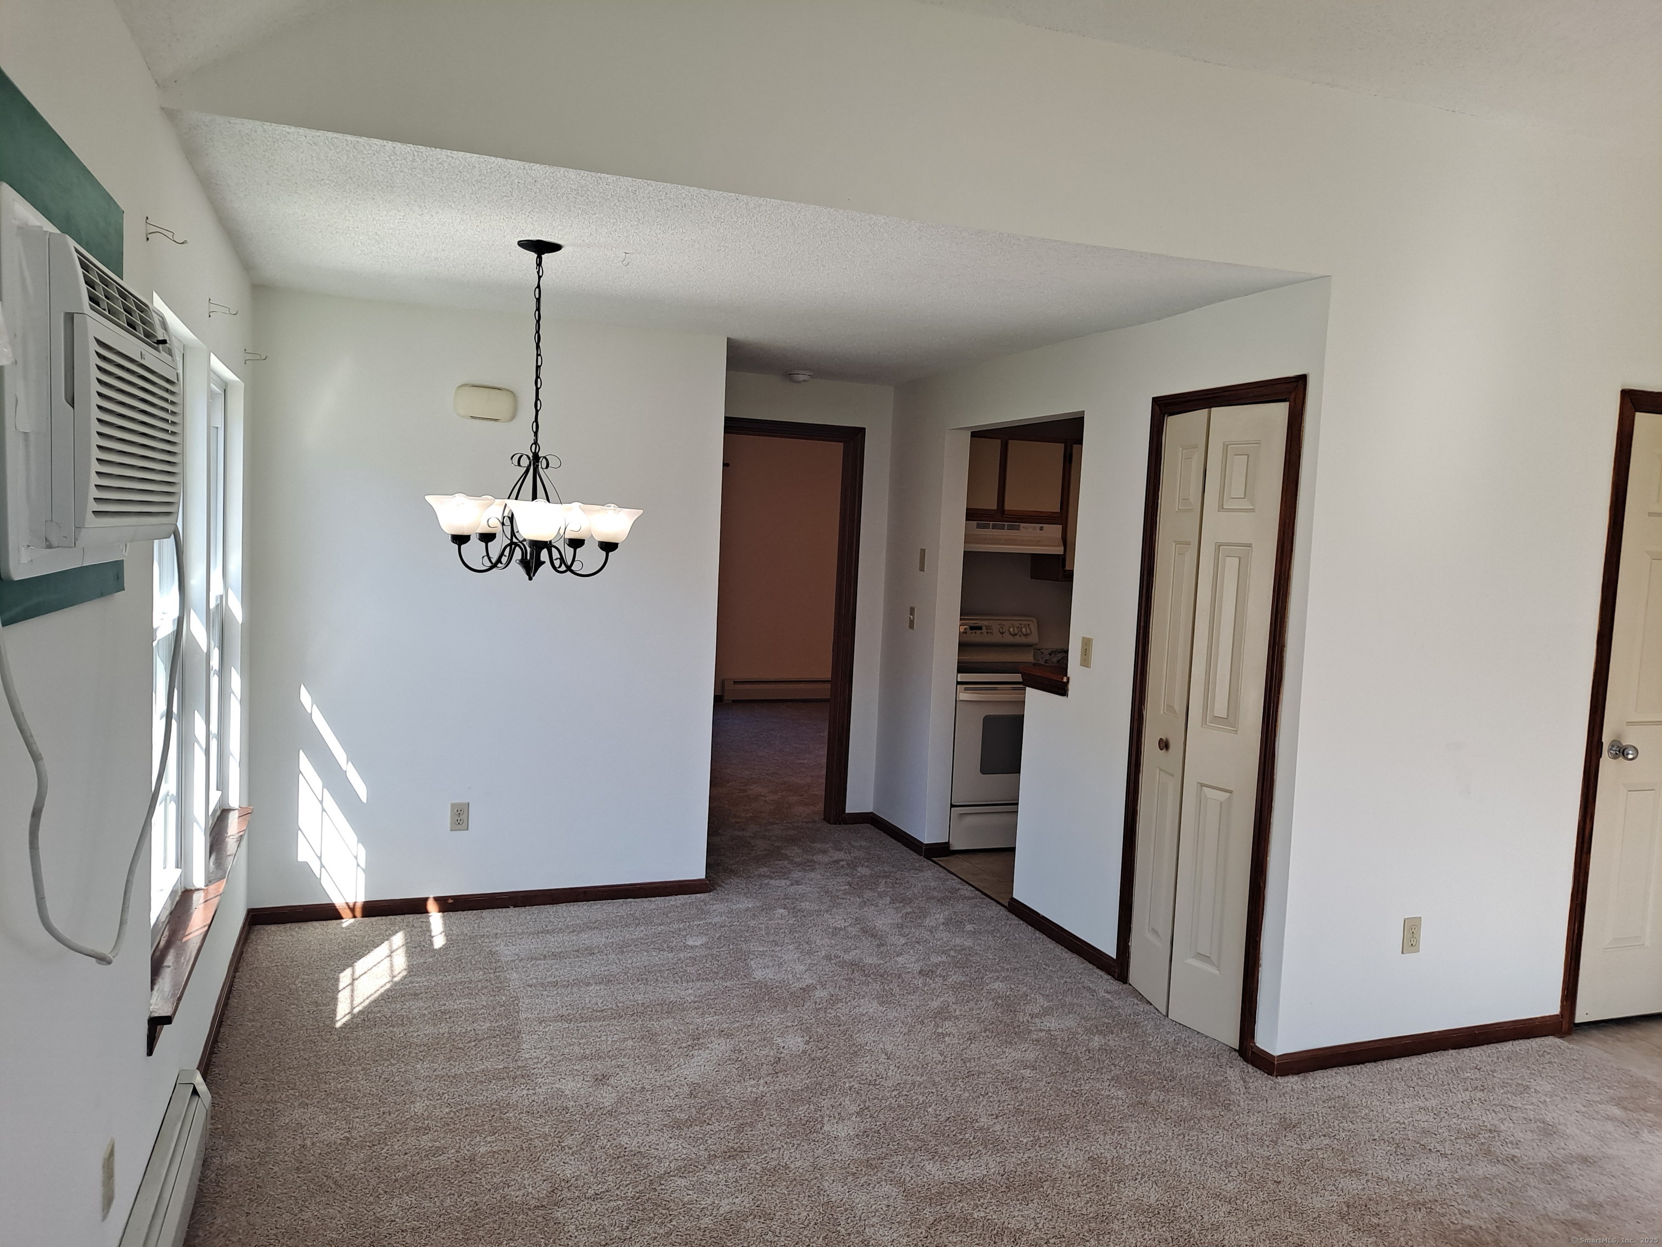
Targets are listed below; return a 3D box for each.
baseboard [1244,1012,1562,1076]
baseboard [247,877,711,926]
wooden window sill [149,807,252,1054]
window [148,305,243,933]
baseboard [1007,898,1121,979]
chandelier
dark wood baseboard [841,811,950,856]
[{"bbox_3d":[1.886,1.347,3.919,1.181,0.072,0.139,1,5,-21],"label":"baseboard"},{"bbox_3d":[-1.375,1.134,4.922,1.817,0.072,0.020,1,5,-21],"label":"baseboard"},{"bbox_3d":[-1.739,0.766,3.320,0.105,0.088,1.883,1,5,-21],"label":"wooden window sill"},{"bbox_3d":[-1.746,-0.015,3.273,0.089,1.453,1.883,1,5,-21],"label":"window"},{"bbox_3d":[0.917,1.239,4.827,0.020,0.072,0.860,1,5,-21],"label":"baseboard"},{"bbox_3d":[-0.865,-0.615,3.522,0.636,0.975,0.626,1,5,-21],"label":"chandelier"},{"bbox_3d":[0.336,1.101,6.310,0.303,0.072,0.703,1,5,-21],"label":"dark wood baseboard"}]

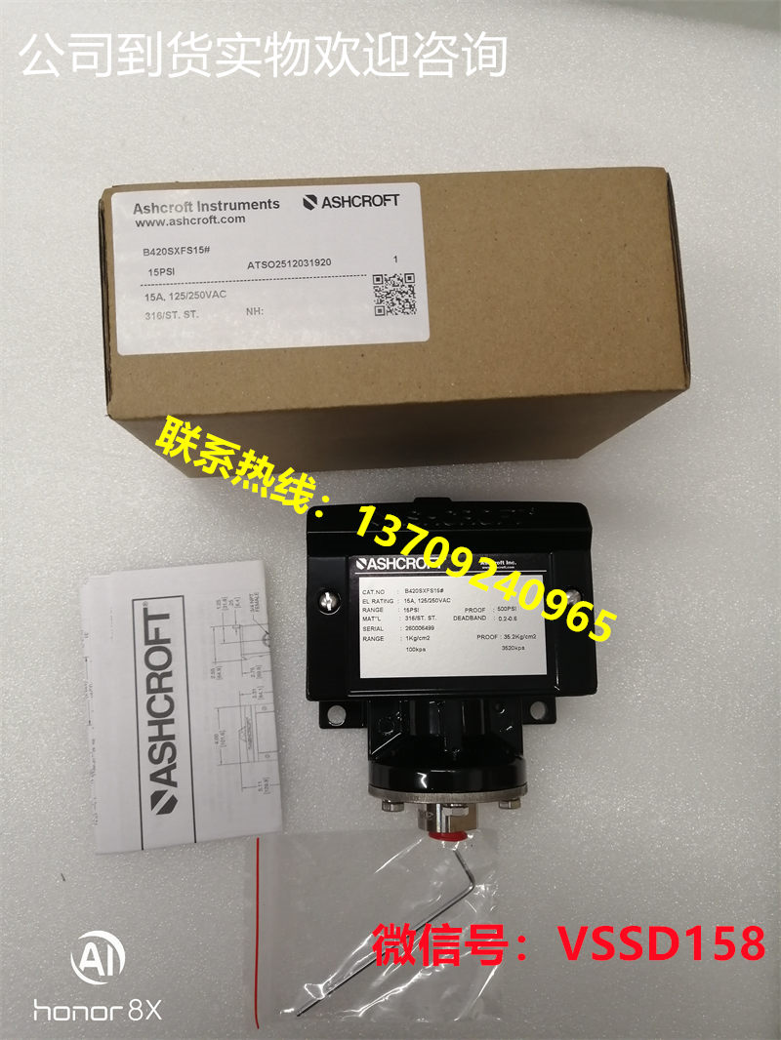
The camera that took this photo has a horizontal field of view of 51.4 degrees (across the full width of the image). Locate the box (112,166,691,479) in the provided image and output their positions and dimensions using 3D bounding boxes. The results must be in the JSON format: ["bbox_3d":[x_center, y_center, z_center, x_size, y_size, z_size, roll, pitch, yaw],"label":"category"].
[{"bbox_3d":[-0.001,-0.061,0.293,0.167,0.118,0.068,-3,85,-3],"label":"box"}]

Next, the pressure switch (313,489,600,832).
[{"bbox_3d":[0.022,0.056,0.310,0.102,0.065,0.123,-1,85,-3],"label":"pressure switch"}]

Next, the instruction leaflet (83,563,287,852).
[{"bbox_3d":[-0.084,0.074,0.326,0.072,0.003,0.109,-5,85,-3],"label":"instruction leaflet"}]

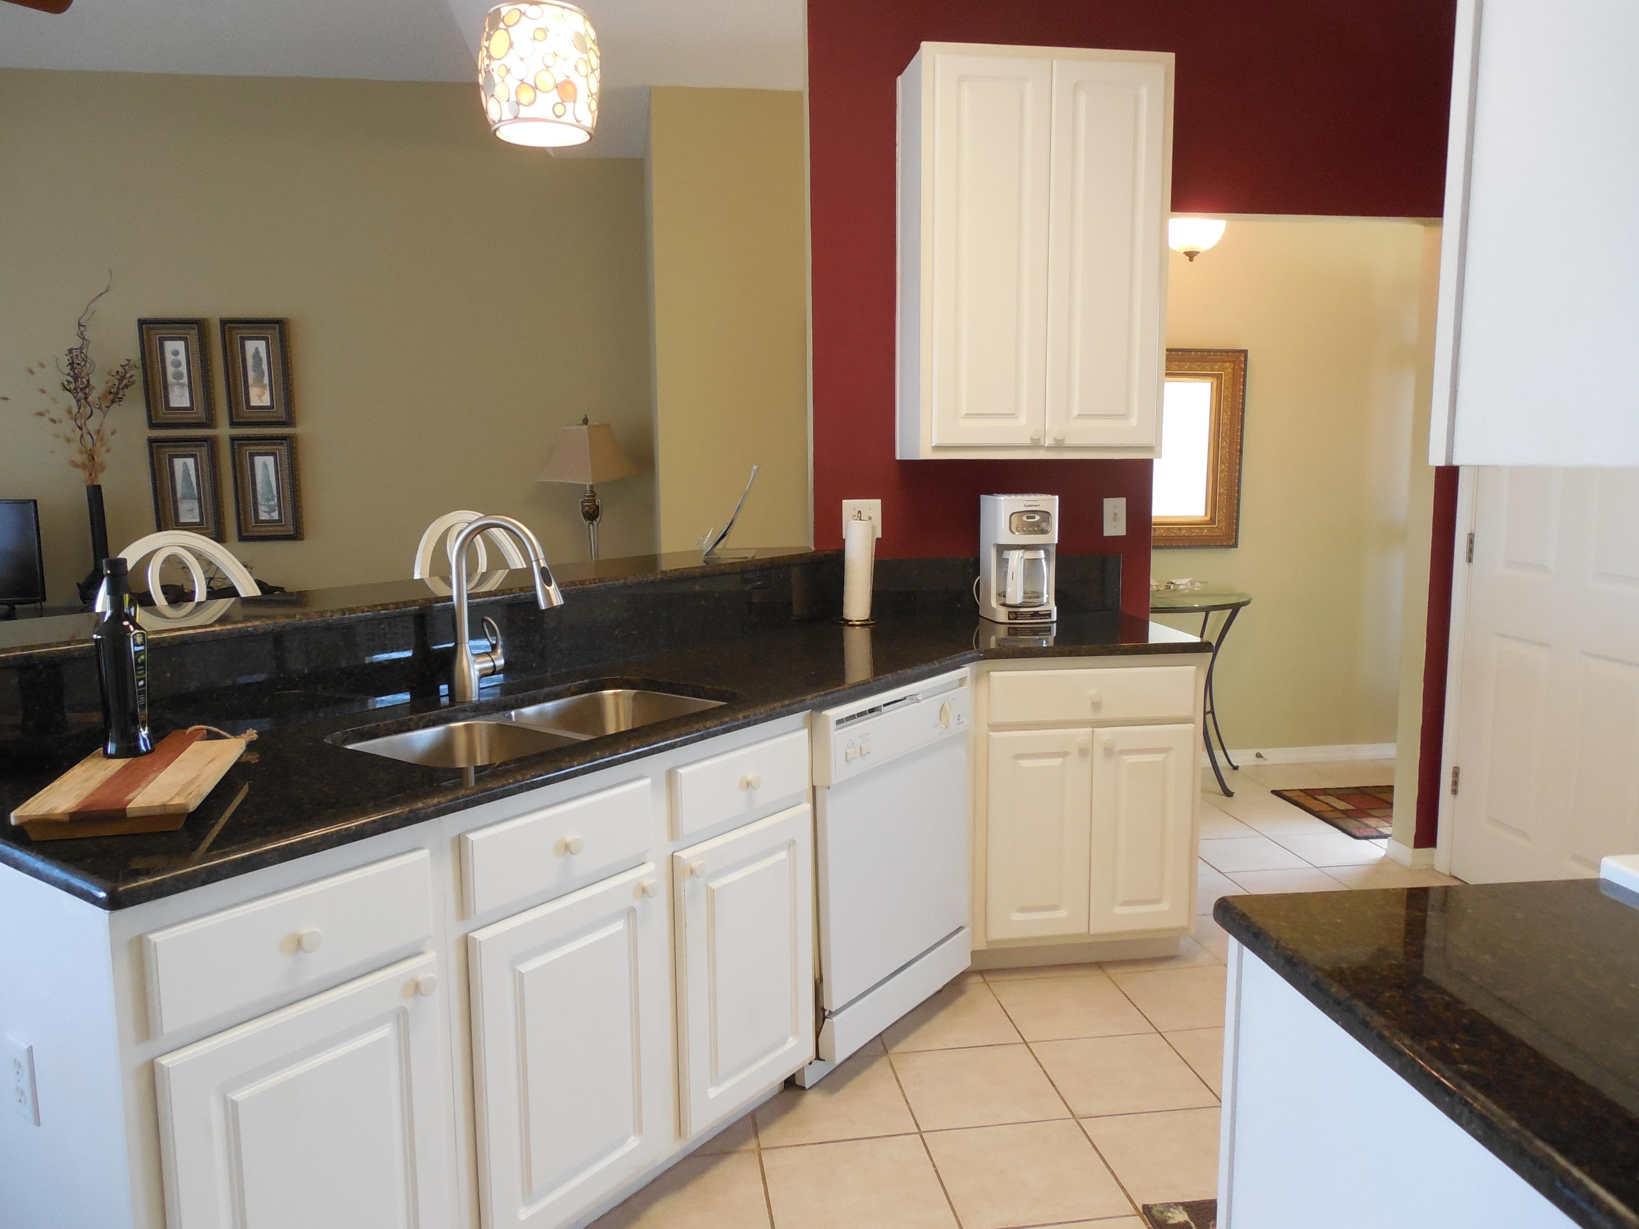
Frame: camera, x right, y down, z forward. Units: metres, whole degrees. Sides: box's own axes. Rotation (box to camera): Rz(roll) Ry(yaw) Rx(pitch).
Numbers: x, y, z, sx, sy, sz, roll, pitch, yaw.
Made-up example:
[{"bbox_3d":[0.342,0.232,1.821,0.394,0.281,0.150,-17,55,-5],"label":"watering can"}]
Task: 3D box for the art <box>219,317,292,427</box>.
[{"bbox_3d":[-2.606,-1.119,5.505,0.297,0.492,0.035,-2,7,-8],"label":"art"}]

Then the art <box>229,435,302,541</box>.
[{"bbox_3d":[-2.597,-0.594,5.573,0.297,0.492,0.035,-2,7,-8],"label":"art"}]

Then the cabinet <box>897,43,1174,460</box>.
[{"bbox_3d":[0.588,-0.967,3.290,0.685,1.066,0.320,-1,7,-8],"label":"cabinet"}]

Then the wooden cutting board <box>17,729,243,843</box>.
[{"bbox_3d":[-0.930,0.231,1.650,0.198,0.043,0.440,-2,7,-15],"label":"wooden cutting board"}]

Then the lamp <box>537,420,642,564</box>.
[{"bbox_3d":[-0.801,-0.359,4.117,0.260,0.650,0.260,4,8,29],"label":"lamp"}]

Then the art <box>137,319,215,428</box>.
[{"bbox_3d":[-2.956,-1.106,5.457,0.297,0.492,0.035,-2,7,-8],"label":"art"}]

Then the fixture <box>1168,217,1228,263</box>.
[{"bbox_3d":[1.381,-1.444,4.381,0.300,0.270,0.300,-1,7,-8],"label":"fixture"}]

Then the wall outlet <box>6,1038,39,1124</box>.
[{"bbox_3d":[-1.036,0.603,1.536,0.072,0.114,0.008,5,9,37],"label":"wall outlet"}]

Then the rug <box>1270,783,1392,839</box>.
[{"bbox_3d":[2.454,0.759,4.707,1.050,0.012,0.650,-2,7,-8],"label":"rug"}]

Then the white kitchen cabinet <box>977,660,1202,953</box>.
[{"bbox_3d":[0.675,0.461,3.374,0.630,0.796,0.580,-1,7,-8],"label":"white kitchen cabinet"}]

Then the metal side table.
[{"bbox_3d":[1.444,0.339,5.024,0.950,0.785,0.410,-2,7,-8],"label":"metal side table"}]

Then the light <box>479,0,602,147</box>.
[{"bbox_3d":[-0.582,-1.127,2.472,0.245,0.234,0.245,-2,7,-8],"label":"light"}]

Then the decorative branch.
[{"bbox_3d":[-3.263,-1.022,5.157,0.540,0.919,0.400,-2,7,-8],"label":"decorative branch"}]

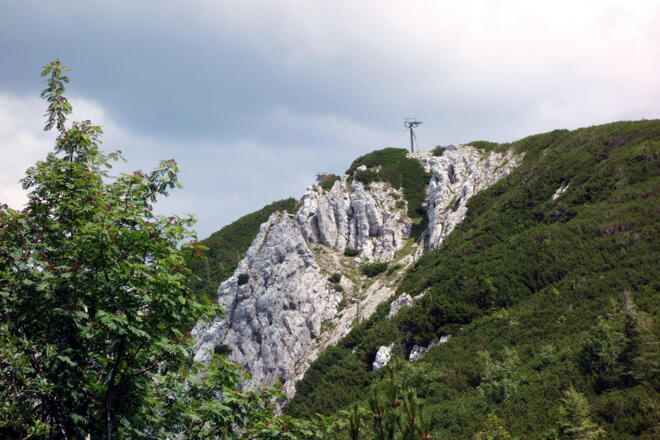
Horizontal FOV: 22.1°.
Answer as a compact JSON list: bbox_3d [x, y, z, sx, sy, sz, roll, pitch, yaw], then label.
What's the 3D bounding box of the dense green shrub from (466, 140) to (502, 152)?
[{"bbox_3d":[27.483,-13.039,300.000,6.200,2.100,4.500,-1,-5,0],"label":"dense green shrub"}]

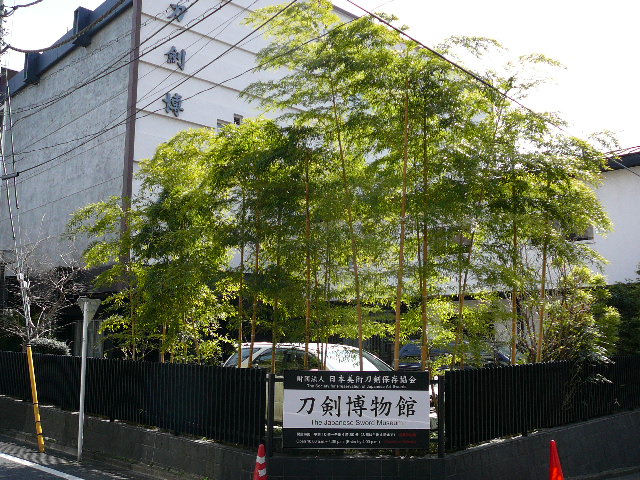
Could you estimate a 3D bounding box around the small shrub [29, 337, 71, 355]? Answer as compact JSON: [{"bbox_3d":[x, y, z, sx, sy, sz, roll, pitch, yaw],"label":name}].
[{"bbox_3d":[-6.220,2.731,14.869,1.050,1.000,1.000,8,-11,-44],"label":"small shrub"}]

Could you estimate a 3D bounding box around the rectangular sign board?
[{"bbox_3d":[0.455,2.096,7.993,1.810,0.930,0.050,0,-8,0],"label":"rectangular sign board"}]

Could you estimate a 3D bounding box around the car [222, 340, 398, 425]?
[{"bbox_3d":[0.060,2.523,11.124,1.700,1.480,4.300,7,-10,-42],"label":"car"}]

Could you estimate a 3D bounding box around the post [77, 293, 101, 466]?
[{"bbox_3d":[-4.030,2.374,11.093,0.090,2.770,0.500,-6,-10,40],"label":"post"}]

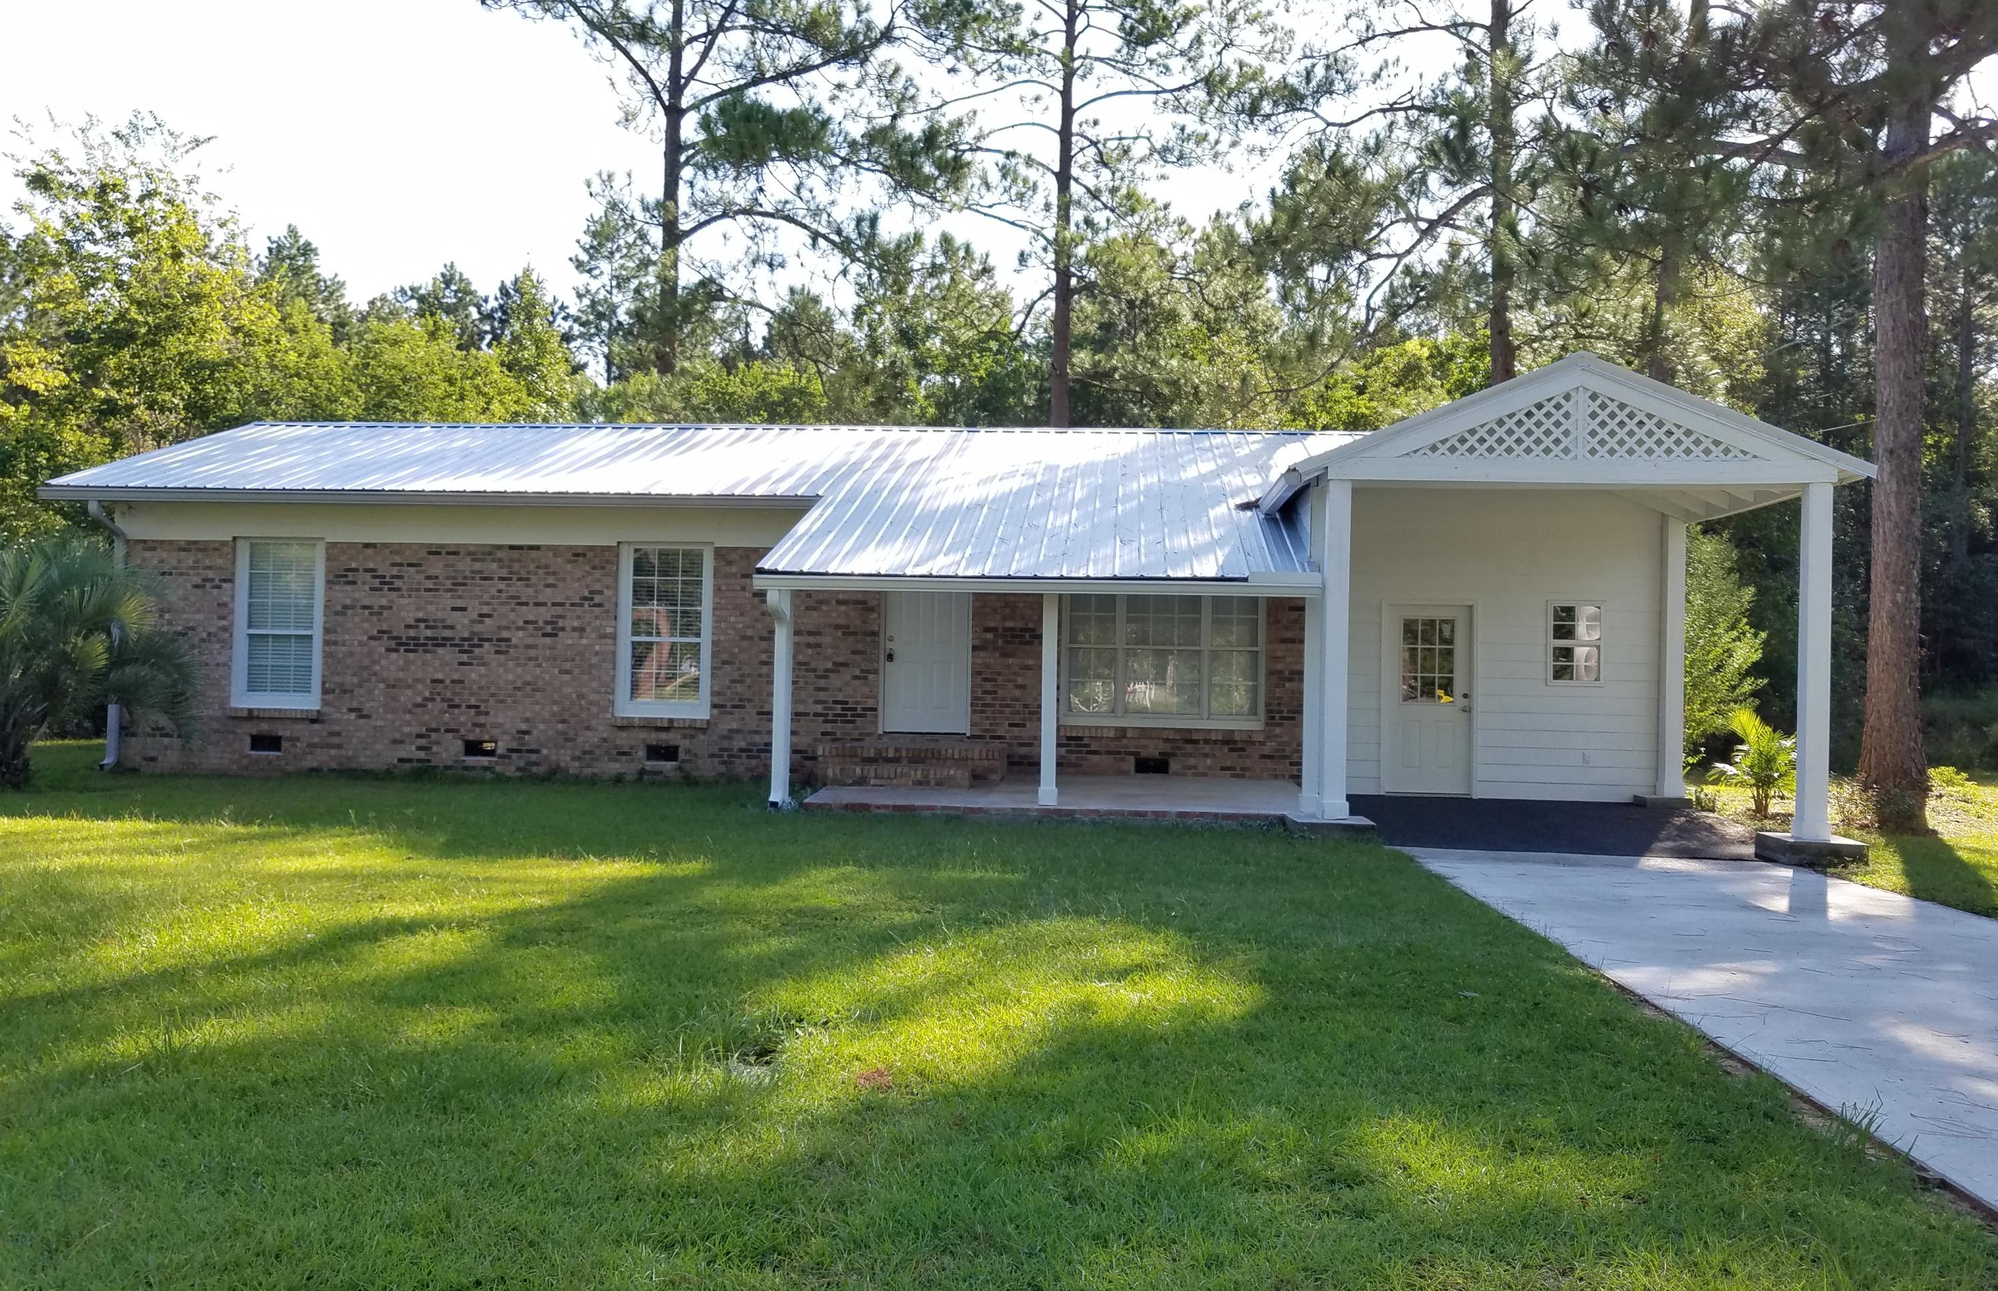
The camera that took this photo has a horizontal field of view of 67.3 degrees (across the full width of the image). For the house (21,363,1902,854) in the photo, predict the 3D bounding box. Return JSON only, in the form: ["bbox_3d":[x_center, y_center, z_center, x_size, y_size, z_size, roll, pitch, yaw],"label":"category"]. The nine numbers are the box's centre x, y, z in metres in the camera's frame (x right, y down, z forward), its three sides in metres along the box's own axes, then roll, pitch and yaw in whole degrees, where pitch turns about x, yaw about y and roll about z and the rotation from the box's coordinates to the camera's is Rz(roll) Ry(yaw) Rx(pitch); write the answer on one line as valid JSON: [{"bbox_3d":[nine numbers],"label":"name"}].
[{"bbox_3d":[-1.391,-0.653,18.376,18.120,4.530,10.800,1,-1,4],"label":"house"}]

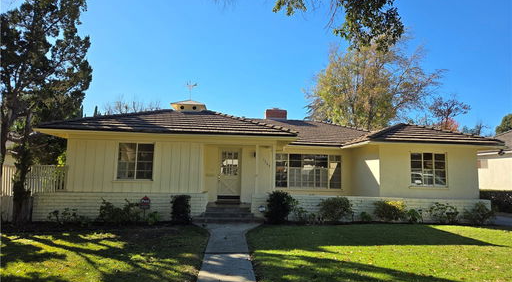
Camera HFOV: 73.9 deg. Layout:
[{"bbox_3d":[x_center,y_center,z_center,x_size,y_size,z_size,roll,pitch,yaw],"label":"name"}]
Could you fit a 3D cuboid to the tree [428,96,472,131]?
[{"bbox_3d":[17.008,0.374,29.593,3.800,8.810,3.700,2,-5,-5],"label":"tree"}]

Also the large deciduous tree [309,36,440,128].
[{"bbox_3d":[9.607,-2.075,27.402,10.500,12.950,10.000,2,-5,-5],"label":"large deciduous tree"}]

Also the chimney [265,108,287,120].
[{"bbox_3d":[1.073,-1.423,17.800,1.100,0.800,0.750,2,-5,-5],"label":"chimney"}]

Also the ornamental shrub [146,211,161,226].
[{"bbox_3d":[-3.223,2.441,10.750,0.440,0.410,0.420,2,-5,-5],"label":"ornamental shrub"}]

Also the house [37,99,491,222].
[{"bbox_3d":[0.607,0.873,16.621,15.600,4.700,11.500,2,-5,-5],"label":"house"}]

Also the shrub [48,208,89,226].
[{"bbox_3d":[-5.647,2.278,10.300,1.270,0.510,0.750,2,-5,-5],"label":"shrub"}]

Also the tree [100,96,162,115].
[{"bbox_3d":[-13.282,-0.096,35.562,6.800,9.480,6.800,2,-5,-5],"label":"tree"}]

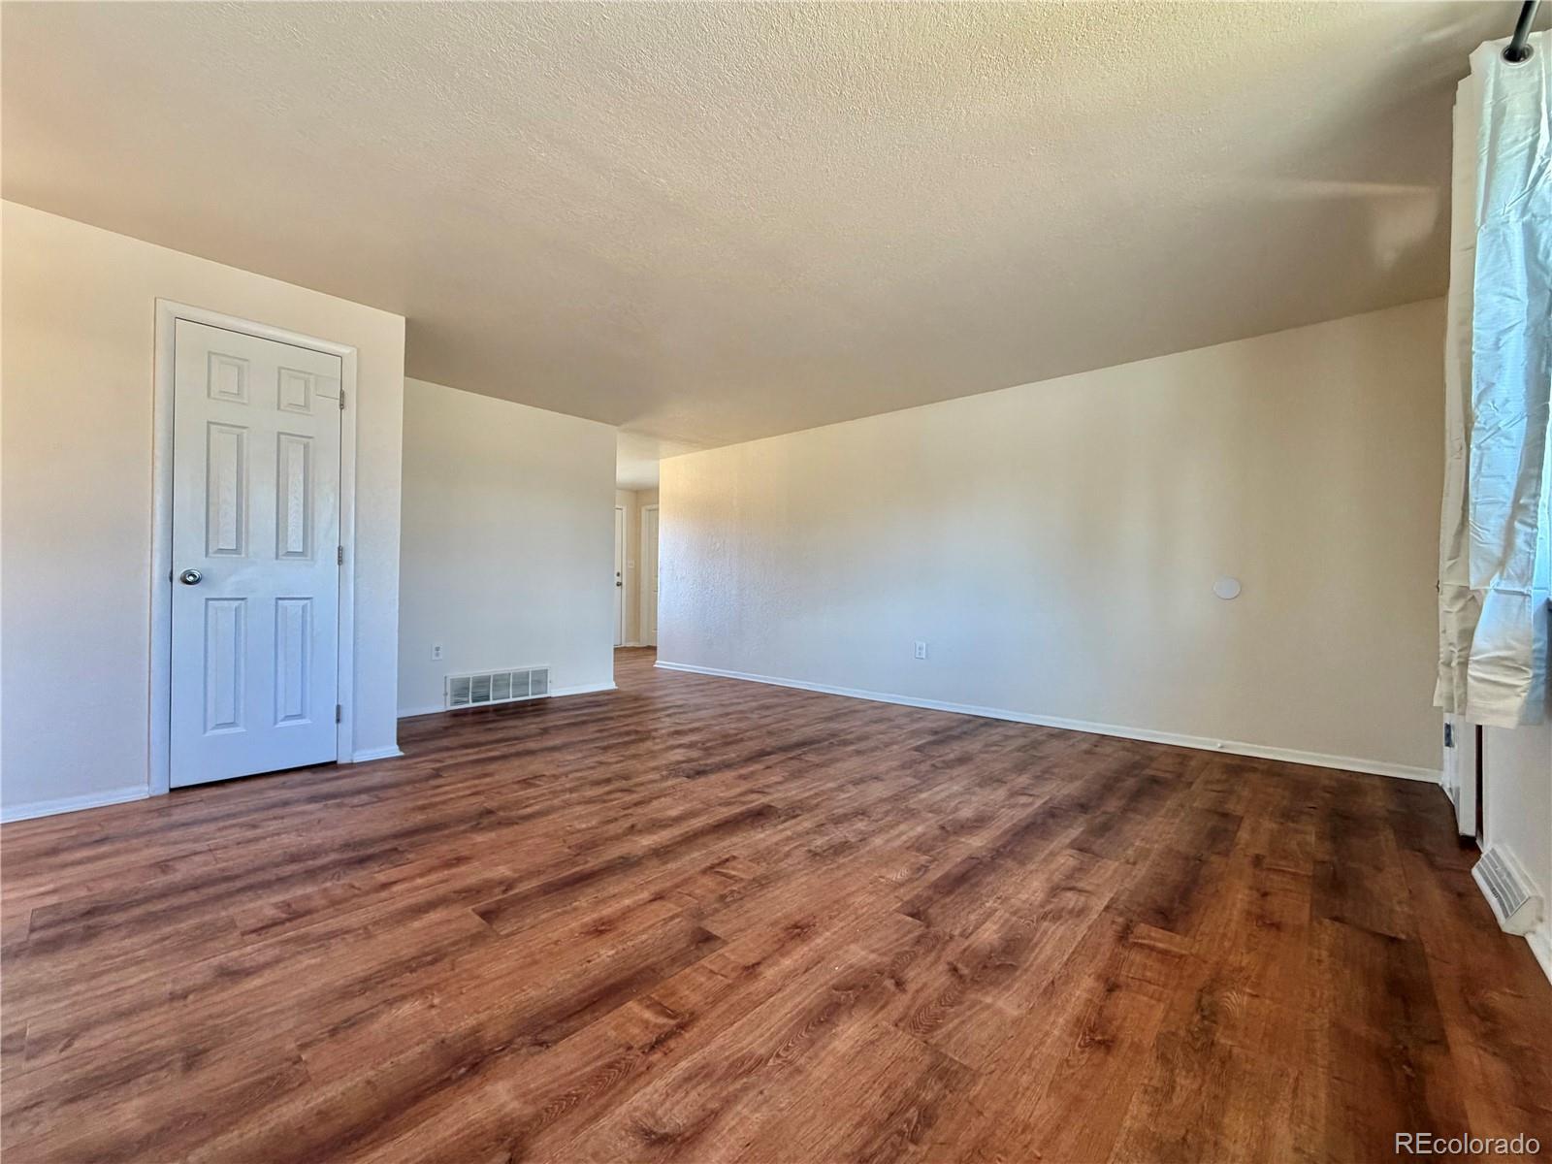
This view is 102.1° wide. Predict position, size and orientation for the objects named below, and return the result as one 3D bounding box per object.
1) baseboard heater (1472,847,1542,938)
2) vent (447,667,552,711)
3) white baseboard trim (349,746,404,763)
[{"bbox_3d":[2.160,0.895,1.861,0.072,0.110,0.492,0,0,42],"label":"baseboard heater"},{"bbox_3d":[-2.098,0.803,4.800,0.020,0.255,0.800,0,0,42],"label":"vent"},{"bbox_3d":[-2.075,0.894,3.284,0.025,0.057,0.224,0,0,42],"label":"white baseboard trim"}]

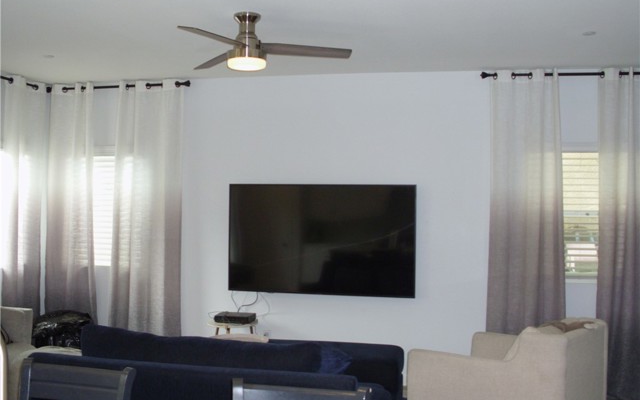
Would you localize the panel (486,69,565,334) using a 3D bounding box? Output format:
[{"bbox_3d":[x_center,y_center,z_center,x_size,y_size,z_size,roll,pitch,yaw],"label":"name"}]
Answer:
[{"bbox_3d":[1.671,0.265,5.701,0.610,2.640,0.140,1,0,13],"label":"panel"}]

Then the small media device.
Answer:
[{"bbox_3d":[-0.728,1.021,6.047,0.310,0.055,0.200,1,0,13],"label":"small media device"}]

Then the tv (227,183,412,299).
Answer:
[{"bbox_3d":[0.007,0.346,6.139,1.670,0.957,0.065,1,0,13],"label":"tv"}]

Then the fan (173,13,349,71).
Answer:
[{"bbox_3d":[-0.384,-0.907,4.088,1.240,0.335,1.180,1,0,13],"label":"fan"}]

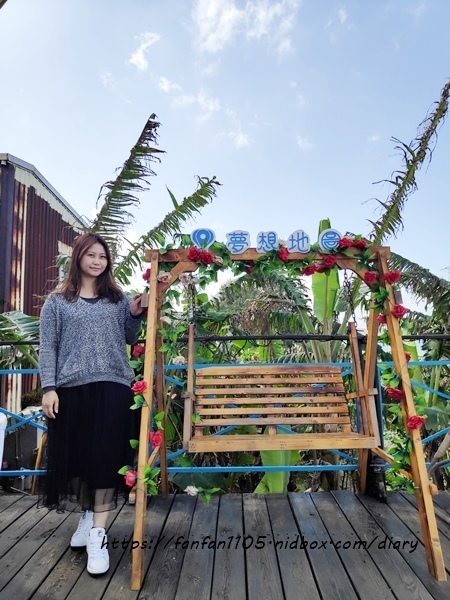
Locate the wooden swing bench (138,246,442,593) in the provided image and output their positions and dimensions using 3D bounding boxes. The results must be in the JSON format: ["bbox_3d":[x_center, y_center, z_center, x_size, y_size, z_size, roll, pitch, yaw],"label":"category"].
[{"bbox_3d":[0.265,0.488,1.996,1.390,1.560,0.880,-1,-5,-1],"label":"wooden swing bench"}]

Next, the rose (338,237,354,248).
[{"bbox_3d":[0.702,-0.332,2.002,0.080,0.060,0.075,-1,-5,-1],"label":"rose"}]

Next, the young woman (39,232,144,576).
[{"bbox_3d":[-0.710,0.449,1.856,0.560,1.640,0.430,0,-6,-13],"label":"young woman"}]

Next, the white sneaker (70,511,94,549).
[{"bbox_3d":[-0.721,1.218,1.878,0.097,0.115,0.250,-2,-6,13],"label":"white sneaker"}]

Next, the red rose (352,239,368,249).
[{"bbox_3d":[0.781,-0.324,1.999,0.080,0.055,0.075,-1,-5,-1],"label":"red rose"}]

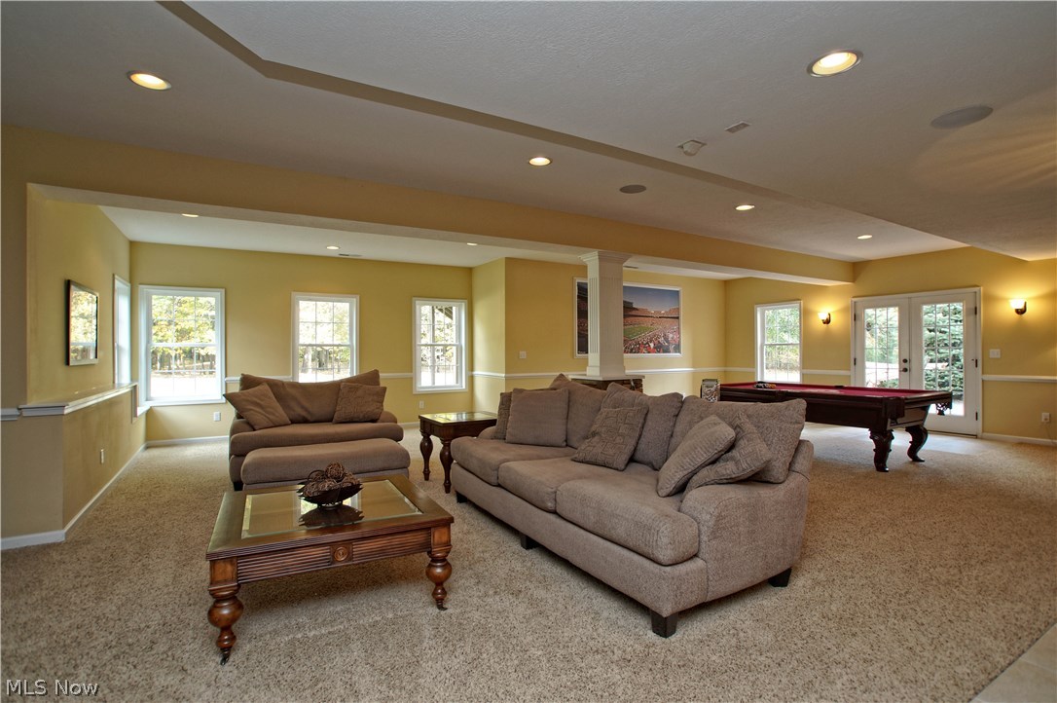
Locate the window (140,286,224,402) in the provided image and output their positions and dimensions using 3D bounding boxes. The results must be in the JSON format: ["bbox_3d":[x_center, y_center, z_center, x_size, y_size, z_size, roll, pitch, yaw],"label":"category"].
[{"bbox_3d":[-4.740,-0.075,6.475,0.948,1.618,0.120,-1,1,-32],"label":"window"}]

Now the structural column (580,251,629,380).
[{"bbox_3d":[0.861,-0.400,5.337,0.450,1.335,0.380,-1,1,-32],"label":"structural column"}]

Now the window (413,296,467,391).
[{"bbox_3d":[-1.588,-0.095,8.459,1.020,1.642,0.120,-1,1,-32],"label":"window"}]

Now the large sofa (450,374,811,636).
[{"bbox_3d":[0.429,0.781,3.343,1.090,1.000,2.350,-1,1,-32],"label":"large sofa"}]

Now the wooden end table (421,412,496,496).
[{"bbox_3d":[-0.647,0.960,4.579,0.650,0.630,0.570,-1,1,-32],"label":"wooden end table"}]

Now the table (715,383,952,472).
[{"bbox_3d":[3.704,0.851,6.160,1.420,0.790,2.370,-1,1,-32],"label":"table"}]

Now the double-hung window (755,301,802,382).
[{"bbox_3d":[4.974,-0.177,9.310,0.120,1.545,0.939,-1,1,-32],"label":"double-hung window"}]

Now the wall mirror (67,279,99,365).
[{"bbox_3d":[-3.980,-0.230,4.200,0.040,0.690,0.950,0,0,-32],"label":"wall mirror"}]

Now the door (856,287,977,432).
[{"bbox_3d":[6.112,0.137,7.489,0.140,2.178,1.668,-1,1,-32],"label":"door"}]

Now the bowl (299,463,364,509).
[{"bbox_3d":[-1.029,0.704,2.452,0.330,0.220,0.310,0,1,-27],"label":"bowl"}]

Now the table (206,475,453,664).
[{"bbox_3d":[-1.057,1.053,2.527,1.010,0.480,0.930,0,1,-27],"label":"table"}]

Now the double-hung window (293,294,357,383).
[{"bbox_3d":[-3.210,-0.086,7.438,0.961,1.623,0.120,-1,1,-32],"label":"double-hung window"}]

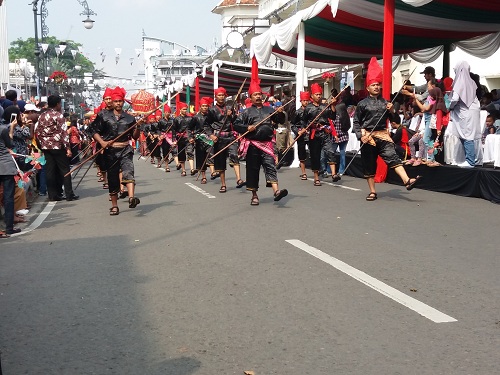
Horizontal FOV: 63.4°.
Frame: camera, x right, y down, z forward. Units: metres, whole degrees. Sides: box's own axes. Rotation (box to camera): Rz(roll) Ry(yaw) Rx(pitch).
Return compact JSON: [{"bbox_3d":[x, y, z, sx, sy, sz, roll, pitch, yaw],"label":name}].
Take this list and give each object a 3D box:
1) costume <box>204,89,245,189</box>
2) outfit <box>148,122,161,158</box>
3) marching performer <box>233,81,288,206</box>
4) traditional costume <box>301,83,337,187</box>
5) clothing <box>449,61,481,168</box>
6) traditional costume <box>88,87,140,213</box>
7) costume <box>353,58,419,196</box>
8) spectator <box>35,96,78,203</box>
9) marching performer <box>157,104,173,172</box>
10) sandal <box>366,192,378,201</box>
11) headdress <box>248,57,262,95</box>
[{"bbox_3d":[-0.431,-0.799,6.820,0.580,1.790,0.500,-4,8,-21],"label":"costume"},{"bbox_3d":[-2.929,-1.442,12.400,0.500,1.080,0.380,-4,8,-21],"label":"outfit"},{"bbox_3d":[0.145,-0.611,5.700,0.640,1.770,0.580,-4,8,-21],"label":"marching performer"},{"bbox_3d":[1.185,-0.927,7.050,0.560,1.780,0.460,-4,8,-21],"label":"traditional costume"},{"bbox_3d":[3.309,-1.100,6.250,0.470,1.600,0.370,-6,9,-37],"label":"clothing"},{"bbox_3d":[-1.874,-0.510,5.600,0.670,1.720,0.530,-4,8,-21],"label":"traditional costume"},{"bbox_3d":[1.843,-0.780,5.550,0.630,1.950,0.700,-4,8,-21],"label":"costume"},{"bbox_3d":[-3.069,-0.625,6.450,0.550,1.670,0.380,0,7,7],"label":"spectator"},{"bbox_3d":[-2.241,-1.278,10.600,0.520,1.770,0.450,-4,8,-21],"label":"marching performer"},{"bbox_3d":[1.722,0.125,5.680,0.110,0.090,0.260,2,7,20],"label":"sandal"},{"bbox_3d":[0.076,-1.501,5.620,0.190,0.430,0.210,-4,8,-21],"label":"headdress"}]

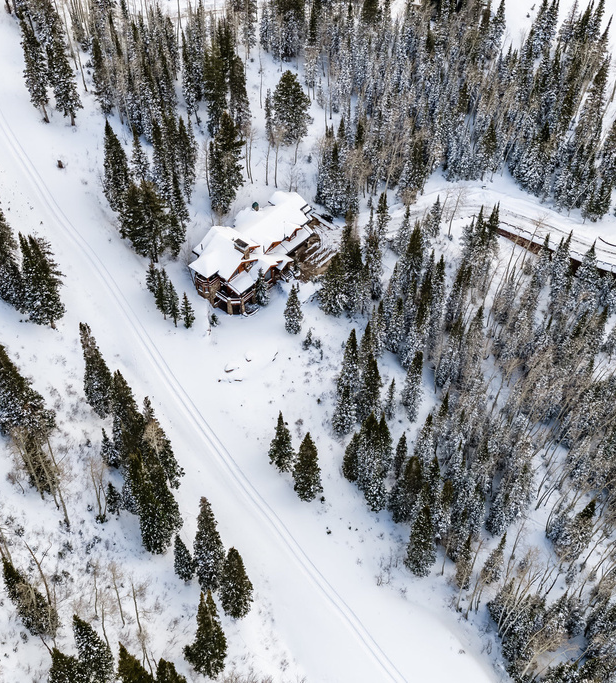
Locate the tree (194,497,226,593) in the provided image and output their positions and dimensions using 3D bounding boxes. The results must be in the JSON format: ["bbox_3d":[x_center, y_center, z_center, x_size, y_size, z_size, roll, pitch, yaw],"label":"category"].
[{"bbox_3d":[-12.520,24.450,97.770,4.400,19.050,4.400,2,45,0],"label":"tree"}]

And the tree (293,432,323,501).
[{"bbox_3d":[0.050,16.620,108.940,4.260,13.330,4.260,2,45,0],"label":"tree"}]

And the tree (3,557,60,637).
[{"bbox_3d":[-36.490,31.510,101.670,6.200,15.800,6.200,1,44,0],"label":"tree"}]

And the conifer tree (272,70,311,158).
[{"bbox_3d":[-4.040,-49.990,176.880,8.200,21.280,8.200,1,44,0],"label":"conifer tree"}]

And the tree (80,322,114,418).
[{"bbox_3d":[-30.970,4.000,113.210,4.500,18.500,4.500,2,45,0],"label":"tree"}]

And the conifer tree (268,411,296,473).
[{"bbox_3d":[-3.750,13.530,112.110,3.780,11.810,3.780,2,45,0],"label":"conifer tree"}]

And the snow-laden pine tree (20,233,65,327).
[{"bbox_3d":[-51.080,-11.230,150.080,7.400,22.810,7.400,1,44,0],"label":"snow-laden pine tree"}]

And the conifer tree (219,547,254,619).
[{"bbox_3d":[-9.510,30.600,102.630,5.200,15.580,5.200,1,44,0],"label":"conifer tree"}]

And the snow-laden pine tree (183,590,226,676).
[{"bbox_3d":[-12.500,32.950,92.070,5.350,17.140,5.350,2,45,0],"label":"snow-laden pine tree"}]

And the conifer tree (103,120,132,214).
[{"bbox_3d":[-37.000,-32.590,150.460,5.400,20.120,5.400,1,44,0],"label":"conifer tree"}]

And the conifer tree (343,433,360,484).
[{"bbox_3d":[6.980,16.790,117.120,4.000,10.710,4.000,1,44,0],"label":"conifer tree"}]

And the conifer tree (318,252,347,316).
[{"bbox_3d":[5.170,-12.110,162.970,6.200,15.270,6.200,1,44,0],"label":"conifer tree"}]

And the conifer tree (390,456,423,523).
[{"bbox_3d":[18.510,26.380,145.110,5.500,17.460,5.500,1,44,0],"label":"conifer tree"}]

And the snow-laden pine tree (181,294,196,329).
[{"bbox_3d":[-20.780,-5.320,136.830,3.000,7.260,3.000,1,44,0],"label":"snow-laden pine tree"}]

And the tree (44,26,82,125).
[{"bbox_3d":[-52.920,-57.010,172.510,6.600,22.000,6.600,1,44,0],"label":"tree"}]

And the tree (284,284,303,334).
[{"bbox_3d":[-2.310,-5.360,128.720,2.980,10.160,2.980,2,45,0],"label":"tree"}]

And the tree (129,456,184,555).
[{"bbox_3d":[-20.160,19.950,101.180,6.500,18.440,6.500,2,45,0],"label":"tree"}]

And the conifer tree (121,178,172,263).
[{"bbox_3d":[-30.380,-22.560,145.180,8.800,15.820,8.800,1,44,0],"label":"conifer tree"}]

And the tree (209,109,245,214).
[{"bbox_3d":[-15.070,-32.030,142.710,6.300,20.530,6.300,2,45,0],"label":"tree"}]

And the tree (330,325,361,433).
[{"bbox_3d":[5.950,6.150,118.370,5.000,22.200,5.000,1,44,0],"label":"tree"}]

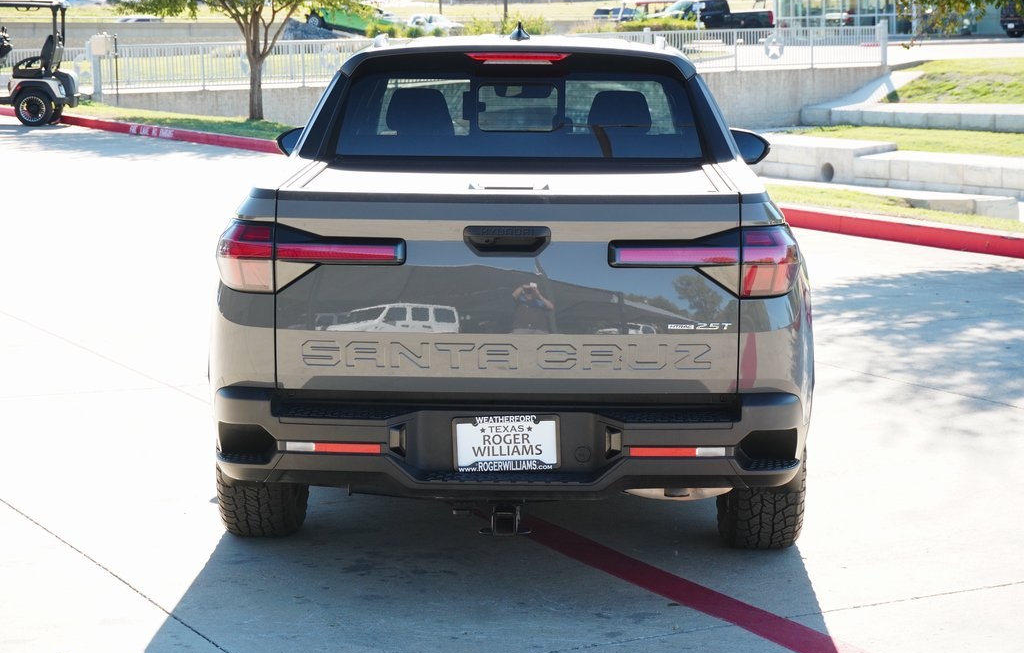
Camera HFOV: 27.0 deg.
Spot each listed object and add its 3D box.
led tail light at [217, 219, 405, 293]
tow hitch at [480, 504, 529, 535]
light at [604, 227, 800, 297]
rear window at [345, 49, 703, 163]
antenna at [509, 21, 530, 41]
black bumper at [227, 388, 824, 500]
[{"bbox_3d":[-0.593,-0.206,6.231,0.580,0.212,0.240,1,8,1],"label":"led tail light"},{"bbox_3d":[-0.019,0.556,6.228,0.150,0.085,0.170,1,8,1],"label":"tow hitch"},{"bbox_3d":[0.571,-0.194,6.206,0.580,0.212,0.240,1,8,1],"label":"light"},{"bbox_3d":[0.019,-0.757,7.349,1.250,0.420,0.080,1,-25,1],"label":"rear window"},{"bbox_3d":[0.031,-1.072,7.748,0.075,0.065,0.160,1,8,1],"label":"antenna"},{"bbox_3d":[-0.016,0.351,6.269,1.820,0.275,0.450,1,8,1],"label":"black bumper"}]

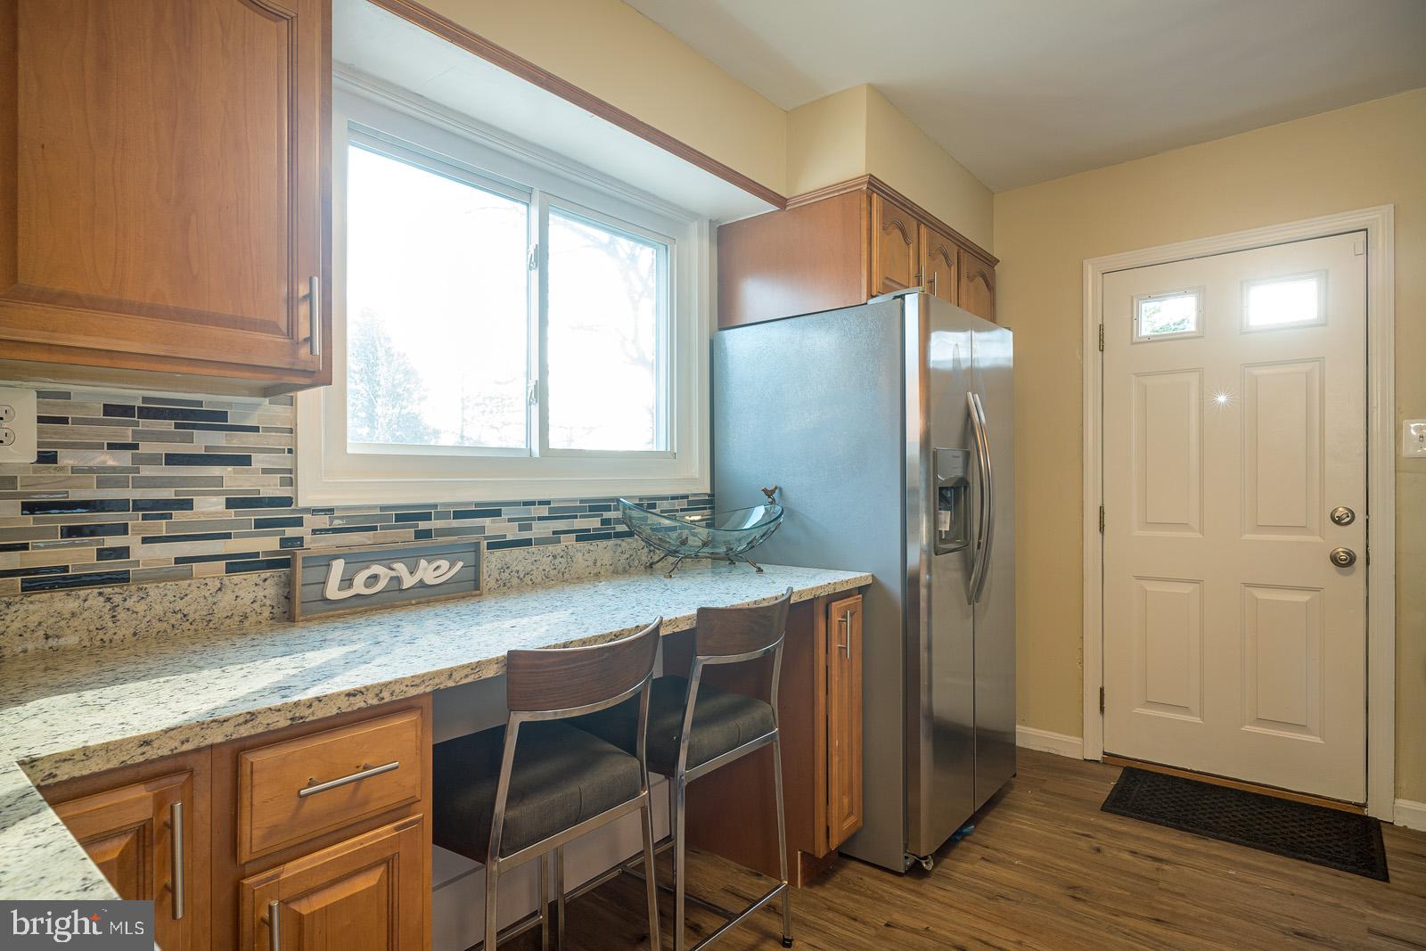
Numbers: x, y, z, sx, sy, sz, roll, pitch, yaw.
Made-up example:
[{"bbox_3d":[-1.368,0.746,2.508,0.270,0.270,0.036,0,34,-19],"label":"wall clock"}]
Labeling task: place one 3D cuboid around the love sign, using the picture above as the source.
[{"bbox_3d":[-0.732,0.231,1.644,0.036,0.147,0.427,0,0,41],"label":"love sign"}]

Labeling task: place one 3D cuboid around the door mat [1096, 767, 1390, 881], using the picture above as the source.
[{"bbox_3d":[1.862,1.207,2.554,0.765,0.012,0.500,0,0,37],"label":"door mat"}]

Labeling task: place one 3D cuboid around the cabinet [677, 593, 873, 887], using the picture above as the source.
[{"bbox_3d":[0.173,0.779,2.317,0.618,0.868,0.233,0,0,41],"label":"cabinet"}]

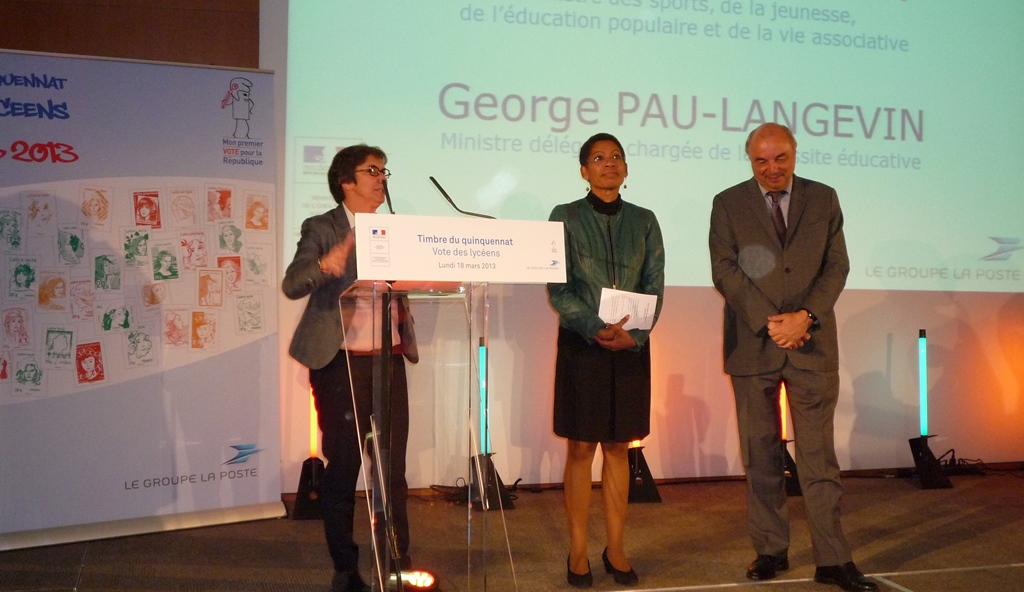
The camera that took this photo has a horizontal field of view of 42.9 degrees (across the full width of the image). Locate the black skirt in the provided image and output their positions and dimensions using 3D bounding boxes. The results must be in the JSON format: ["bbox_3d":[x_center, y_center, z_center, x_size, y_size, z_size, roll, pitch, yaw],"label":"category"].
[{"bbox_3d":[0.350,0.306,5.030,0.380,0.480,0.290,0,2,-9],"label":"black skirt"}]

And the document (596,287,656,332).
[{"bbox_3d":[0.427,0.052,4.830,0.210,0.148,0.010,9,-22,8],"label":"document"}]

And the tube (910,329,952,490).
[{"bbox_3d":[2.288,0.610,7.100,0.180,0.840,0.190,0,2,-15],"label":"tube"}]

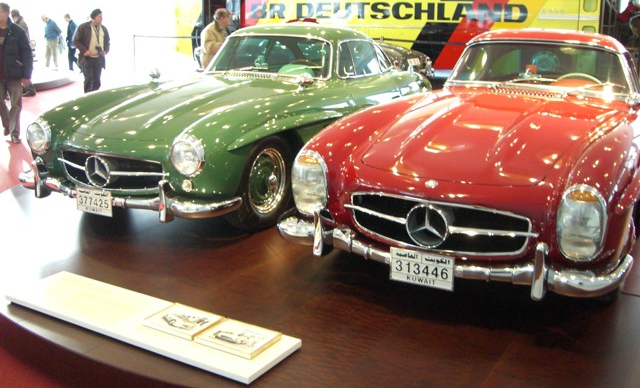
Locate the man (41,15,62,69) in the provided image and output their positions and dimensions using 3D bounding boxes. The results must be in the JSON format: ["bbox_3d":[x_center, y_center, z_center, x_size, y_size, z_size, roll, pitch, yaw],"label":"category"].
[{"bbox_3d":[-7.781,-4.391,20.400,0.650,1.600,0.520,-3,15,-14],"label":"man"}]

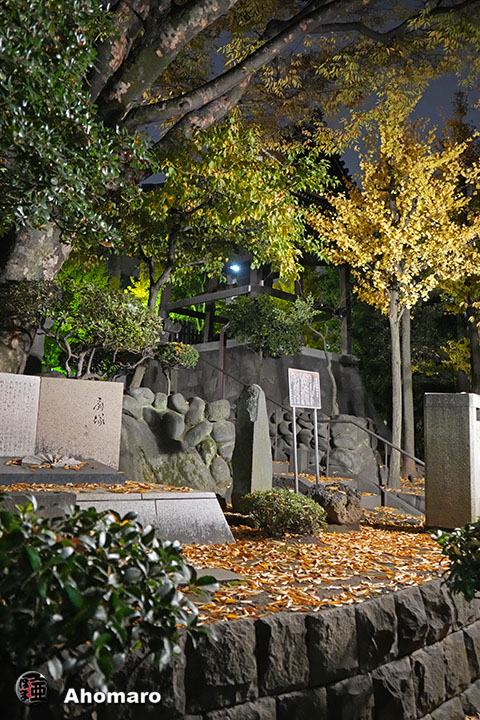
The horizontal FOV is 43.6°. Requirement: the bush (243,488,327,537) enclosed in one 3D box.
[{"bbox_3d":[0.325,1.178,4.695,0.660,0.380,0.580,0,-7,0],"label":"bush"}]

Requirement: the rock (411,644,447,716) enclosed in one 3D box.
[{"bbox_3d":[0.854,1.573,3.027,0.280,0.300,0.230,5,-8,-38],"label":"rock"}]

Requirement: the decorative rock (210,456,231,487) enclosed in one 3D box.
[{"bbox_3d":[-0.218,1.232,6.650,0.215,0.323,0.250,1,-7,-3],"label":"decorative rock"}]

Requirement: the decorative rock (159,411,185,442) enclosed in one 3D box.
[{"bbox_3d":[-0.699,0.668,6.114,0.250,0.290,0.240,2,-7,-20],"label":"decorative rock"}]

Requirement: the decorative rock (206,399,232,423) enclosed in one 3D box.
[{"bbox_3d":[-0.252,0.592,7.000,0.272,0.272,0.260,1,-7,-3],"label":"decorative rock"}]

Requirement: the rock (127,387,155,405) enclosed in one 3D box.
[{"bbox_3d":[-1.029,0.369,6.199,0.290,0.190,0.240,2,-7,-20],"label":"rock"}]

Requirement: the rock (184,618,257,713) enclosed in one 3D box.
[{"bbox_3d":[-0.118,1.245,2.541,0.290,0.335,0.240,4,-8,-21],"label":"rock"}]

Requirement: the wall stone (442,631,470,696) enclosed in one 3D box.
[{"bbox_3d":[1.072,1.612,3.264,0.280,0.295,0.230,6,-9,-42],"label":"wall stone"}]

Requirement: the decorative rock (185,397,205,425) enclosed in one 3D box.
[{"bbox_3d":[-0.528,0.604,7.000,0.226,0.339,0.260,1,-7,-3],"label":"decorative rock"}]

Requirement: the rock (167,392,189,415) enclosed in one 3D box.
[{"bbox_3d":[-0.715,0.509,7.000,0.226,0.249,0.230,1,-7,-3],"label":"rock"}]

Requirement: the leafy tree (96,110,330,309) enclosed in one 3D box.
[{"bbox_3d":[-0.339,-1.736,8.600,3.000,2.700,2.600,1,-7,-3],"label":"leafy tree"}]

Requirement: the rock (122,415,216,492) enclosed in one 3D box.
[{"bbox_3d":[-0.756,1.008,6.600,1.080,0.820,0.700,1,-7,-3],"label":"rock"}]

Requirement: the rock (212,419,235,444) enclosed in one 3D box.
[{"bbox_3d":[-0.173,0.755,6.255,0.230,0.240,0.220,2,-7,-20],"label":"rock"}]

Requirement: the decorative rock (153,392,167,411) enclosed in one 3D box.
[{"bbox_3d":[-0.845,0.437,6.292,0.150,0.190,0.180,2,-7,-20],"label":"decorative rock"}]

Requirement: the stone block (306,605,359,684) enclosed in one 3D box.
[{"bbox_3d":[0.345,1.231,2.685,0.280,0.300,0.230,4,-8,-29],"label":"stone block"}]

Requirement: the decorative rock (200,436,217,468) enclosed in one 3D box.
[{"bbox_3d":[-0.349,1.022,6.650,0.172,0.344,0.220,1,-7,-3],"label":"decorative rock"}]

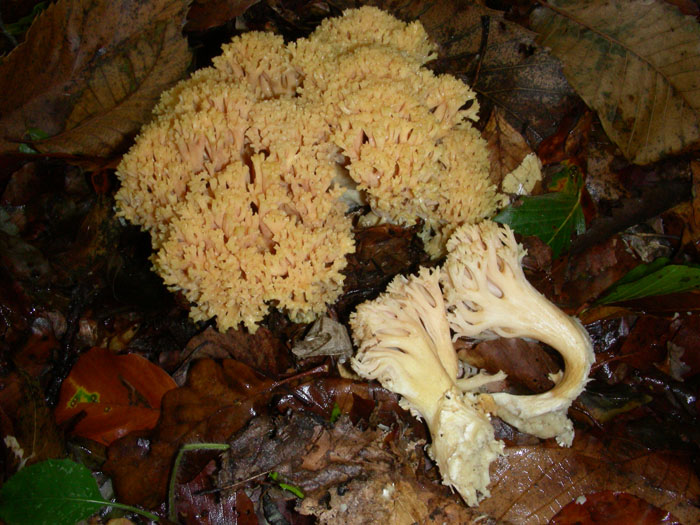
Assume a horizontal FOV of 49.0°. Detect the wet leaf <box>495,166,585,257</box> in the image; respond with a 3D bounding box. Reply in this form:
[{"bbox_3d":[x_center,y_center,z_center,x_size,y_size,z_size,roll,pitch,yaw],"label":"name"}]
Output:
[{"bbox_3d":[0.117,-0.035,0.445,0.047,0.014,0.068,27,62,16],"label":"wet leaf"}]

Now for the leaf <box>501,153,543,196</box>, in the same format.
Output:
[{"bbox_3d":[0.105,-0.051,0.455,0.037,0.006,0.020,-38,65,-21],"label":"leaf"}]

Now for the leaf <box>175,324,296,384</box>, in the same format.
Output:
[{"bbox_3d":[-0.060,0.047,0.391,0.060,0.015,0.037,-4,58,-2],"label":"leaf"}]

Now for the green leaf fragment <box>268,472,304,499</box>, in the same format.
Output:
[{"bbox_3d":[-0.029,0.103,0.358,0.020,0.004,0.003,29,62,17],"label":"green leaf fragment"}]

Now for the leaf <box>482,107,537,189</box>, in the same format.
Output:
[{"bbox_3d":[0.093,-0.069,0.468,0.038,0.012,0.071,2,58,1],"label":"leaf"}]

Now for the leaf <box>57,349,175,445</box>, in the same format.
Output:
[{"bbox_3d":[-0.114,0.065,0.380,0.058,0.014,0.052,1,58,1],"label":"leaf"}]

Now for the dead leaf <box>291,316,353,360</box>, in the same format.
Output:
[{"bbox_3d":[-0.014,0.040,0.398,0.032,0.015,0.026,5,58,3],"label":"dead leaf"}]

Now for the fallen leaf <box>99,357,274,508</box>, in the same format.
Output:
[{"bbox_3d":[-0.076,0.078,0.370,0.090,0.016,0.048,-38,65,-21],"label":"fallen leaf"}]

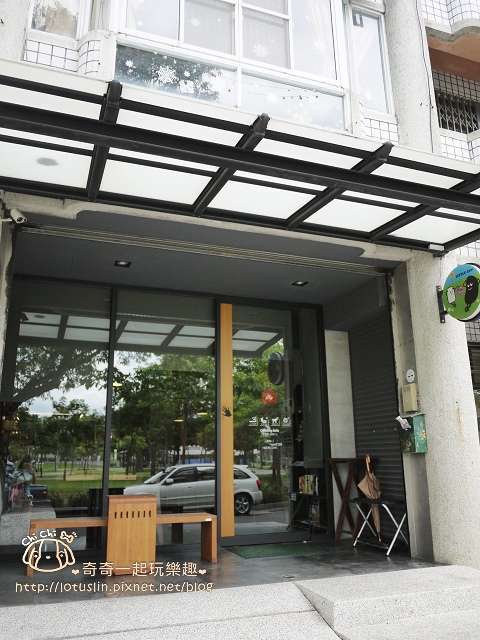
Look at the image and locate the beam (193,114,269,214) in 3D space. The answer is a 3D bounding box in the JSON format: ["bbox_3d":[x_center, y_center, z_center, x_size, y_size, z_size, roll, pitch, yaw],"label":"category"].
[{"bbox_3d":[-0.132,-1.150,4.091,0.082,0.103,1.625,5,-10,-19],"label":"beam"}]

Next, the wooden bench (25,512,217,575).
[{"bbox_3d":[-1.129,2.192,5.133,1.782,0.445,0.366,5,-16,-19],"label":"wooden bench"}]

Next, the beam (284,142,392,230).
[{"bbox_3d":[0.775,-1.076,4.409,0.082,0.103,1.626,4,-10,-18],"label":"beam"}]

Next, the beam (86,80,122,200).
[{"bbox_3d":[-1.013,-1.222,3.782,0.082,0.103,1.625,5,-10,-19],"label":"beam"}]

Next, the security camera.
[{"bbox_3d":[-1.781,-0.829,4.145,0.085,0.080,0.190,18,19,-51],"label":"security camera"}]

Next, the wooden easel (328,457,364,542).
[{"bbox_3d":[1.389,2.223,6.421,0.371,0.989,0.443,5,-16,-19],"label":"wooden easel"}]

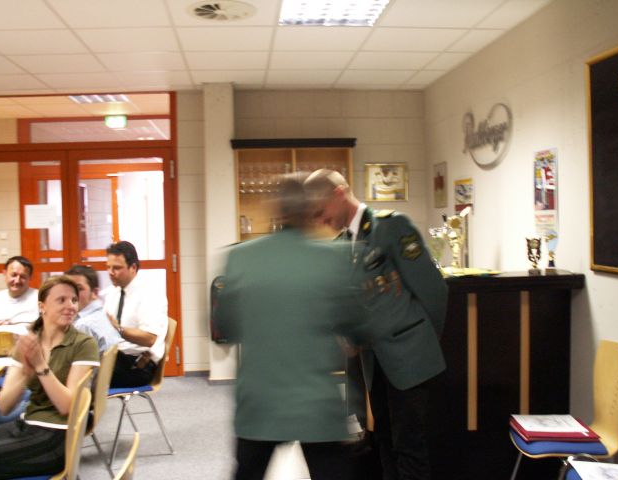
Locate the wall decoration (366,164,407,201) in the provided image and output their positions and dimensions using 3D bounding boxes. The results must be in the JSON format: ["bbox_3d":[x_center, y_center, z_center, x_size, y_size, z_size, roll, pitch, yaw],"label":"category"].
[{"bbox_3d":[0.728,-0.537,6.037,0.408,0.362,0.020,-2,3,-6],"label":"wall decoration"}]

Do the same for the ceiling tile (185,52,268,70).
[{"bbox_3d":[-0.609,-1.346,4.848,0.620,0.020,0.620,-2,2,-6],"label":"ceiling tile"}]

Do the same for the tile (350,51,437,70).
[{"bbox_3d":[0.632,-1.388,5.032,0.625,0.020,0.625,-2,2,-6],"label":"tile"}]

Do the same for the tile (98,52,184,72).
[{"bbox_3d":[-1.202,-1.301,4.711,0.615,0.020,0.615,-2,3,-6],"label":"tile"}]

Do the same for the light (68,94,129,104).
[{"bbox_3d":[-2.256,-1.555,7.001,0.620,0.070,0.620,-2,2,-6],"label":"light"}]

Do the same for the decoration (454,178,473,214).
[{"bbox_3d":[1.225,-0.338,5.146,0.012,0.282,0.415,-2,2,-6],"label":"decoration"}]

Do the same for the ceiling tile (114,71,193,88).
[{"bbox_3d":[-1.296,-1.351,5.464,0.625,0.020,0.625,-2,2,-6],"label":"ceiling tile"}]

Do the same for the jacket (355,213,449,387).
[{"bbox_3d":[0.329,0.246,2.680,0.500,0.740,0.360,1,25,40],"label":"jacket"}]

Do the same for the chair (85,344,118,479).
[{"bbox_3d":[-1.223,0.991,3.231,0.540,0.846,0.490,-2,3,-8],"label":"chair"}]

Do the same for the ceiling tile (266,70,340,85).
[{"bbox_3d":[-0.048,-1.374,5.443,0.615,0.020,0.615,-2,3,-6],"label":"ceiling tile"}]

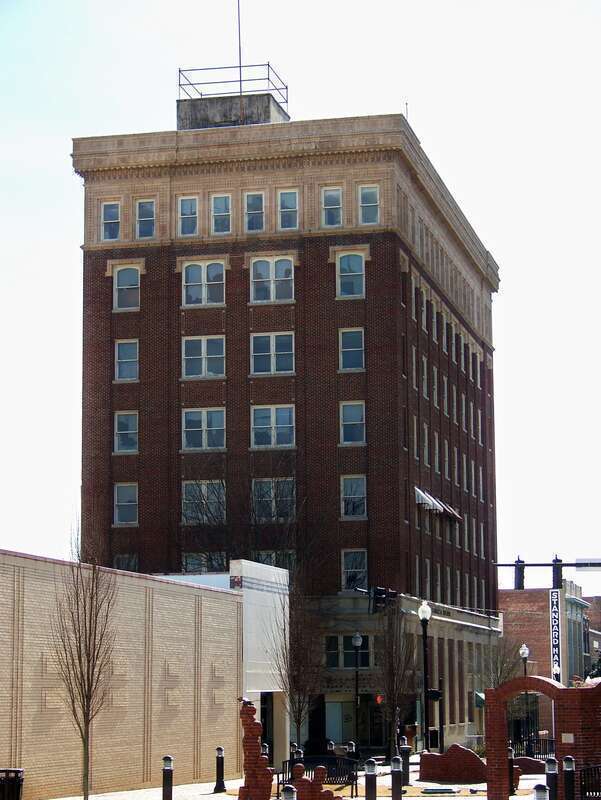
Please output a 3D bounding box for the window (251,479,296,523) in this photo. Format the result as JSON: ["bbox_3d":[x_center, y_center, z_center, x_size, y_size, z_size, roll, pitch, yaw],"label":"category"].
[{"bbox_3d":[-1.183,4.438,89.491,1.975,1.908,0.160,-2,-9,13],"label":"window"}]

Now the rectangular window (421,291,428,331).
[{"bbox_3d":[5.846,-4.313,95.881,0.150,2.050,1.750,-2,-8,13],"label":"rectangular window"}]

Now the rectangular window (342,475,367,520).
[{"bbox_3d":[2.403,4.296,88.717,1.115,1.884,0.150,-2,-8,13],"label":"rectangular window"}]

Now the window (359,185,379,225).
[{"bbox_3d":[3.078,-8.776,90.422,0.918,1.808,0.160,-2,-9,13],"label":"window"}]

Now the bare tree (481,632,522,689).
[{"bbox_3d":[8.992,12.951,90.000,2.200,5.270,2.200,-2,-8,13],"label":"bare tree"}]

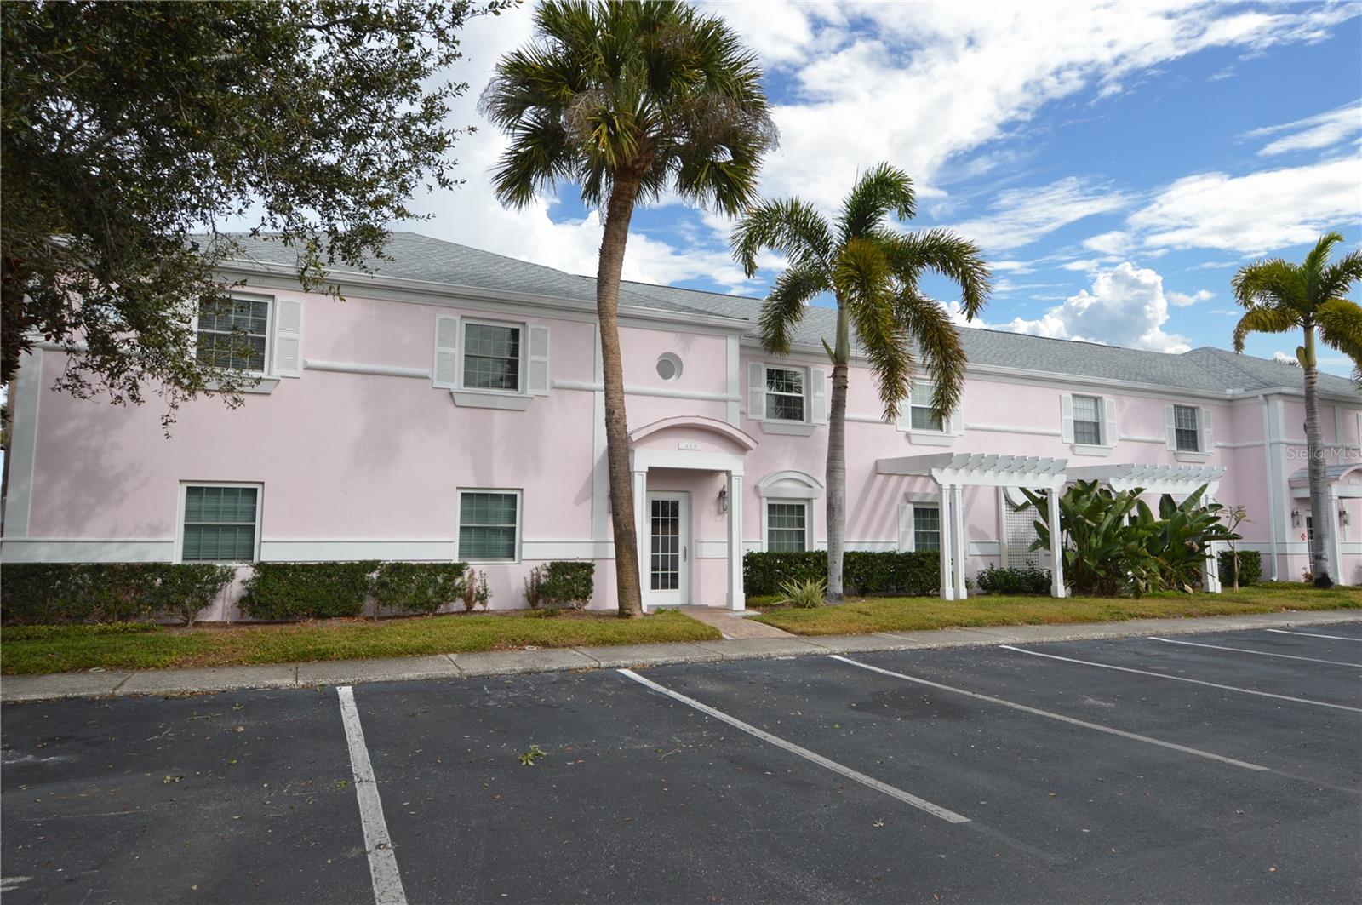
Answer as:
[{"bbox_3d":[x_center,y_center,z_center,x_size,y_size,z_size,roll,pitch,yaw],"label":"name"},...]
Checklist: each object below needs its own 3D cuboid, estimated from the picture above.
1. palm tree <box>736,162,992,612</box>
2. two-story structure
[{"bbox_3d":[3.849,-1.753,16.714,5.450,9.600,5.200,0,-6,0],"label":"palm tree"},{"bbox_3d":[6.443,-0.374,24.853,40.502,8.544,14.609,3,-6,-23],"label":"two-story structure"}]

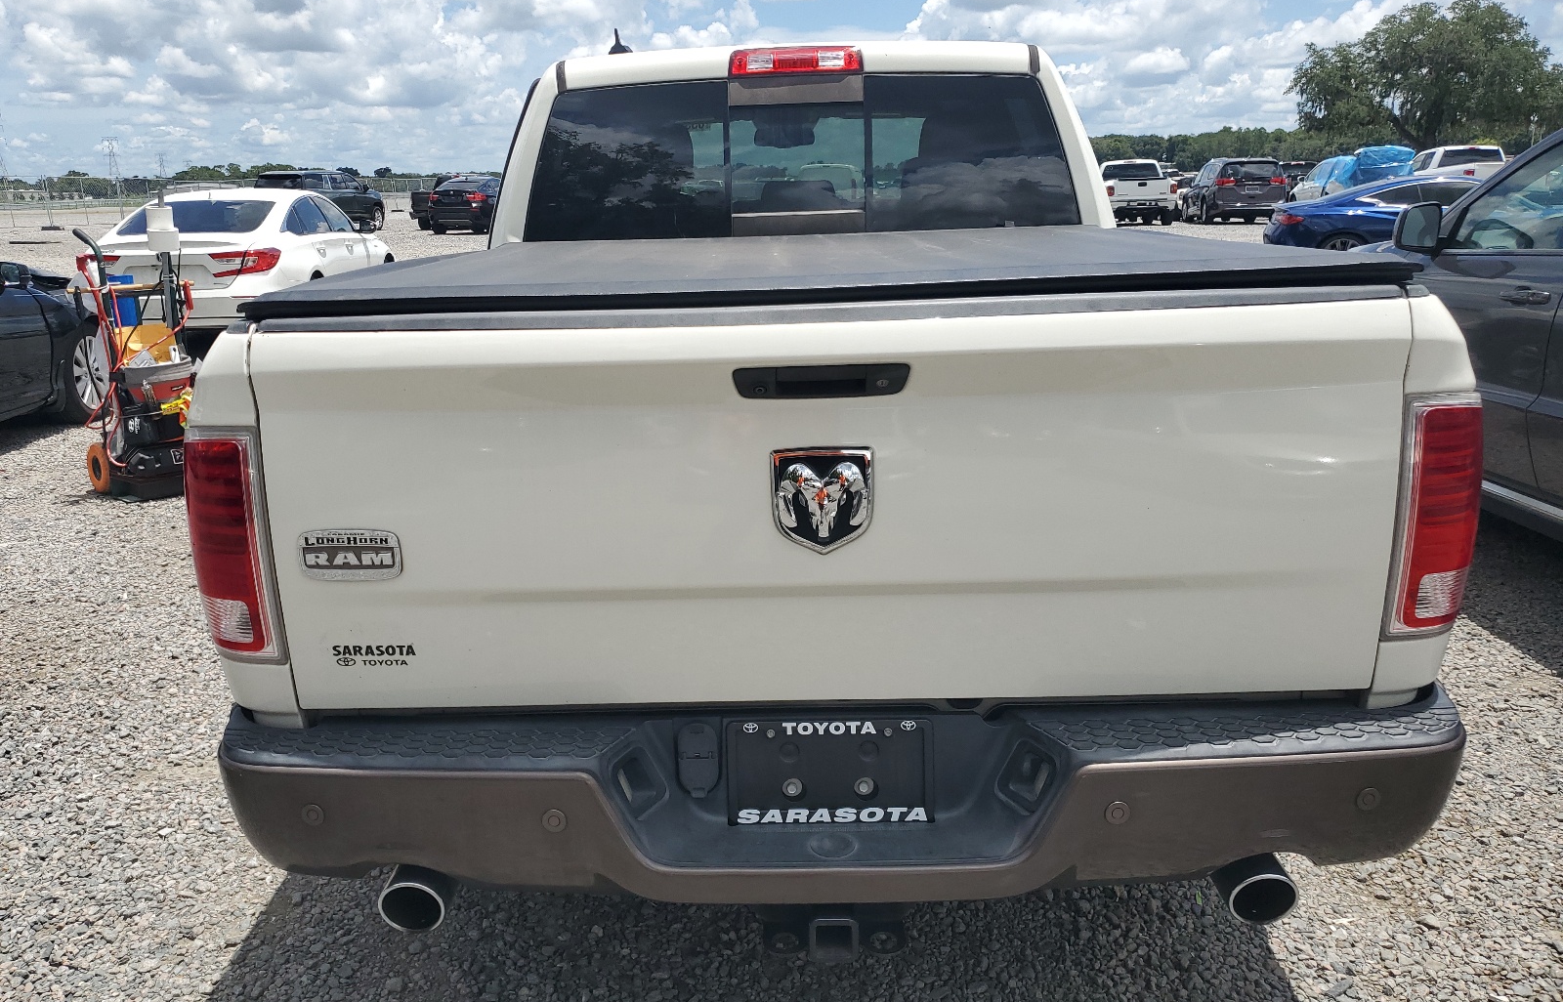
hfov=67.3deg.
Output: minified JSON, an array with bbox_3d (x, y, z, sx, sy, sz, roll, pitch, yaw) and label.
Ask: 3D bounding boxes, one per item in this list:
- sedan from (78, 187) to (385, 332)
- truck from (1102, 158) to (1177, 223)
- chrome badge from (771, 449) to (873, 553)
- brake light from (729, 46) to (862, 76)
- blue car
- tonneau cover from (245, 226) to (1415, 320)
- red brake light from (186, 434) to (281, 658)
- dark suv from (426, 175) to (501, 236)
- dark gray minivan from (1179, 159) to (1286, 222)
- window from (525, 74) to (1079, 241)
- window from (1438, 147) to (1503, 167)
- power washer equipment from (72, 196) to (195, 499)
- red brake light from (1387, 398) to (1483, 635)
[{"bbox_3d":[-5.491,-2.554,12.523,1.860,1.450,4.880,-2,16,-3],"label":"sedan"},{"bbox_3d":[10.532,-9.350,35.496,2.000,1.880,5.800,1,16,9],"label":"truck"},{"bbox_3d":[0.060,0.000,1.722,0.149,0.160,0.020,-2,15,0],"label":"chrome badge"},{"bbox_3d":[0.045,-1.261,3.369,0.385,0.085,0.070,-1,16,1],"label":"brake light"},{"bbox_3d":[8.864,-3.583,15.483,4.690,1.390,1.850,5,17,22],"label":"blue car"},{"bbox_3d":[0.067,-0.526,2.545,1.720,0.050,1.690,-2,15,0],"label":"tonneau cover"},{"bbox_3d":[-0.809,0.054,1.758,0.160,0.360,0.135,-1,16,1],"label":"red brake light"},{"bbox_3d":[-9.035,-9.137,35.995,1.970,1.690,4.850,2,16,11],"label":"dark suv"},{"bbox_3d":[12.914,-8.919,33.611,1.990,1.760,5.100,1,16,9],"label":"dark gray minivan"},{"bbox_3d":[0.052,-0.989,3.378,1.600,0.430,0.130,-1,16,1],"label":"window"},{"bbox_3d":[17.043,-8.470,29.000,1.550,0.430,0.130,1,16,7],"label":"window"},{"bbox_3d":[-3.381,-0.802,6.083,0.610,1.520,0.520,-12,19,-33],"label":"power washer equipment"},{"bbox_3d":[0.948,0.010,1.741,0.160,0.360,0.135,-1,16,1],"label":"red brake light"}]

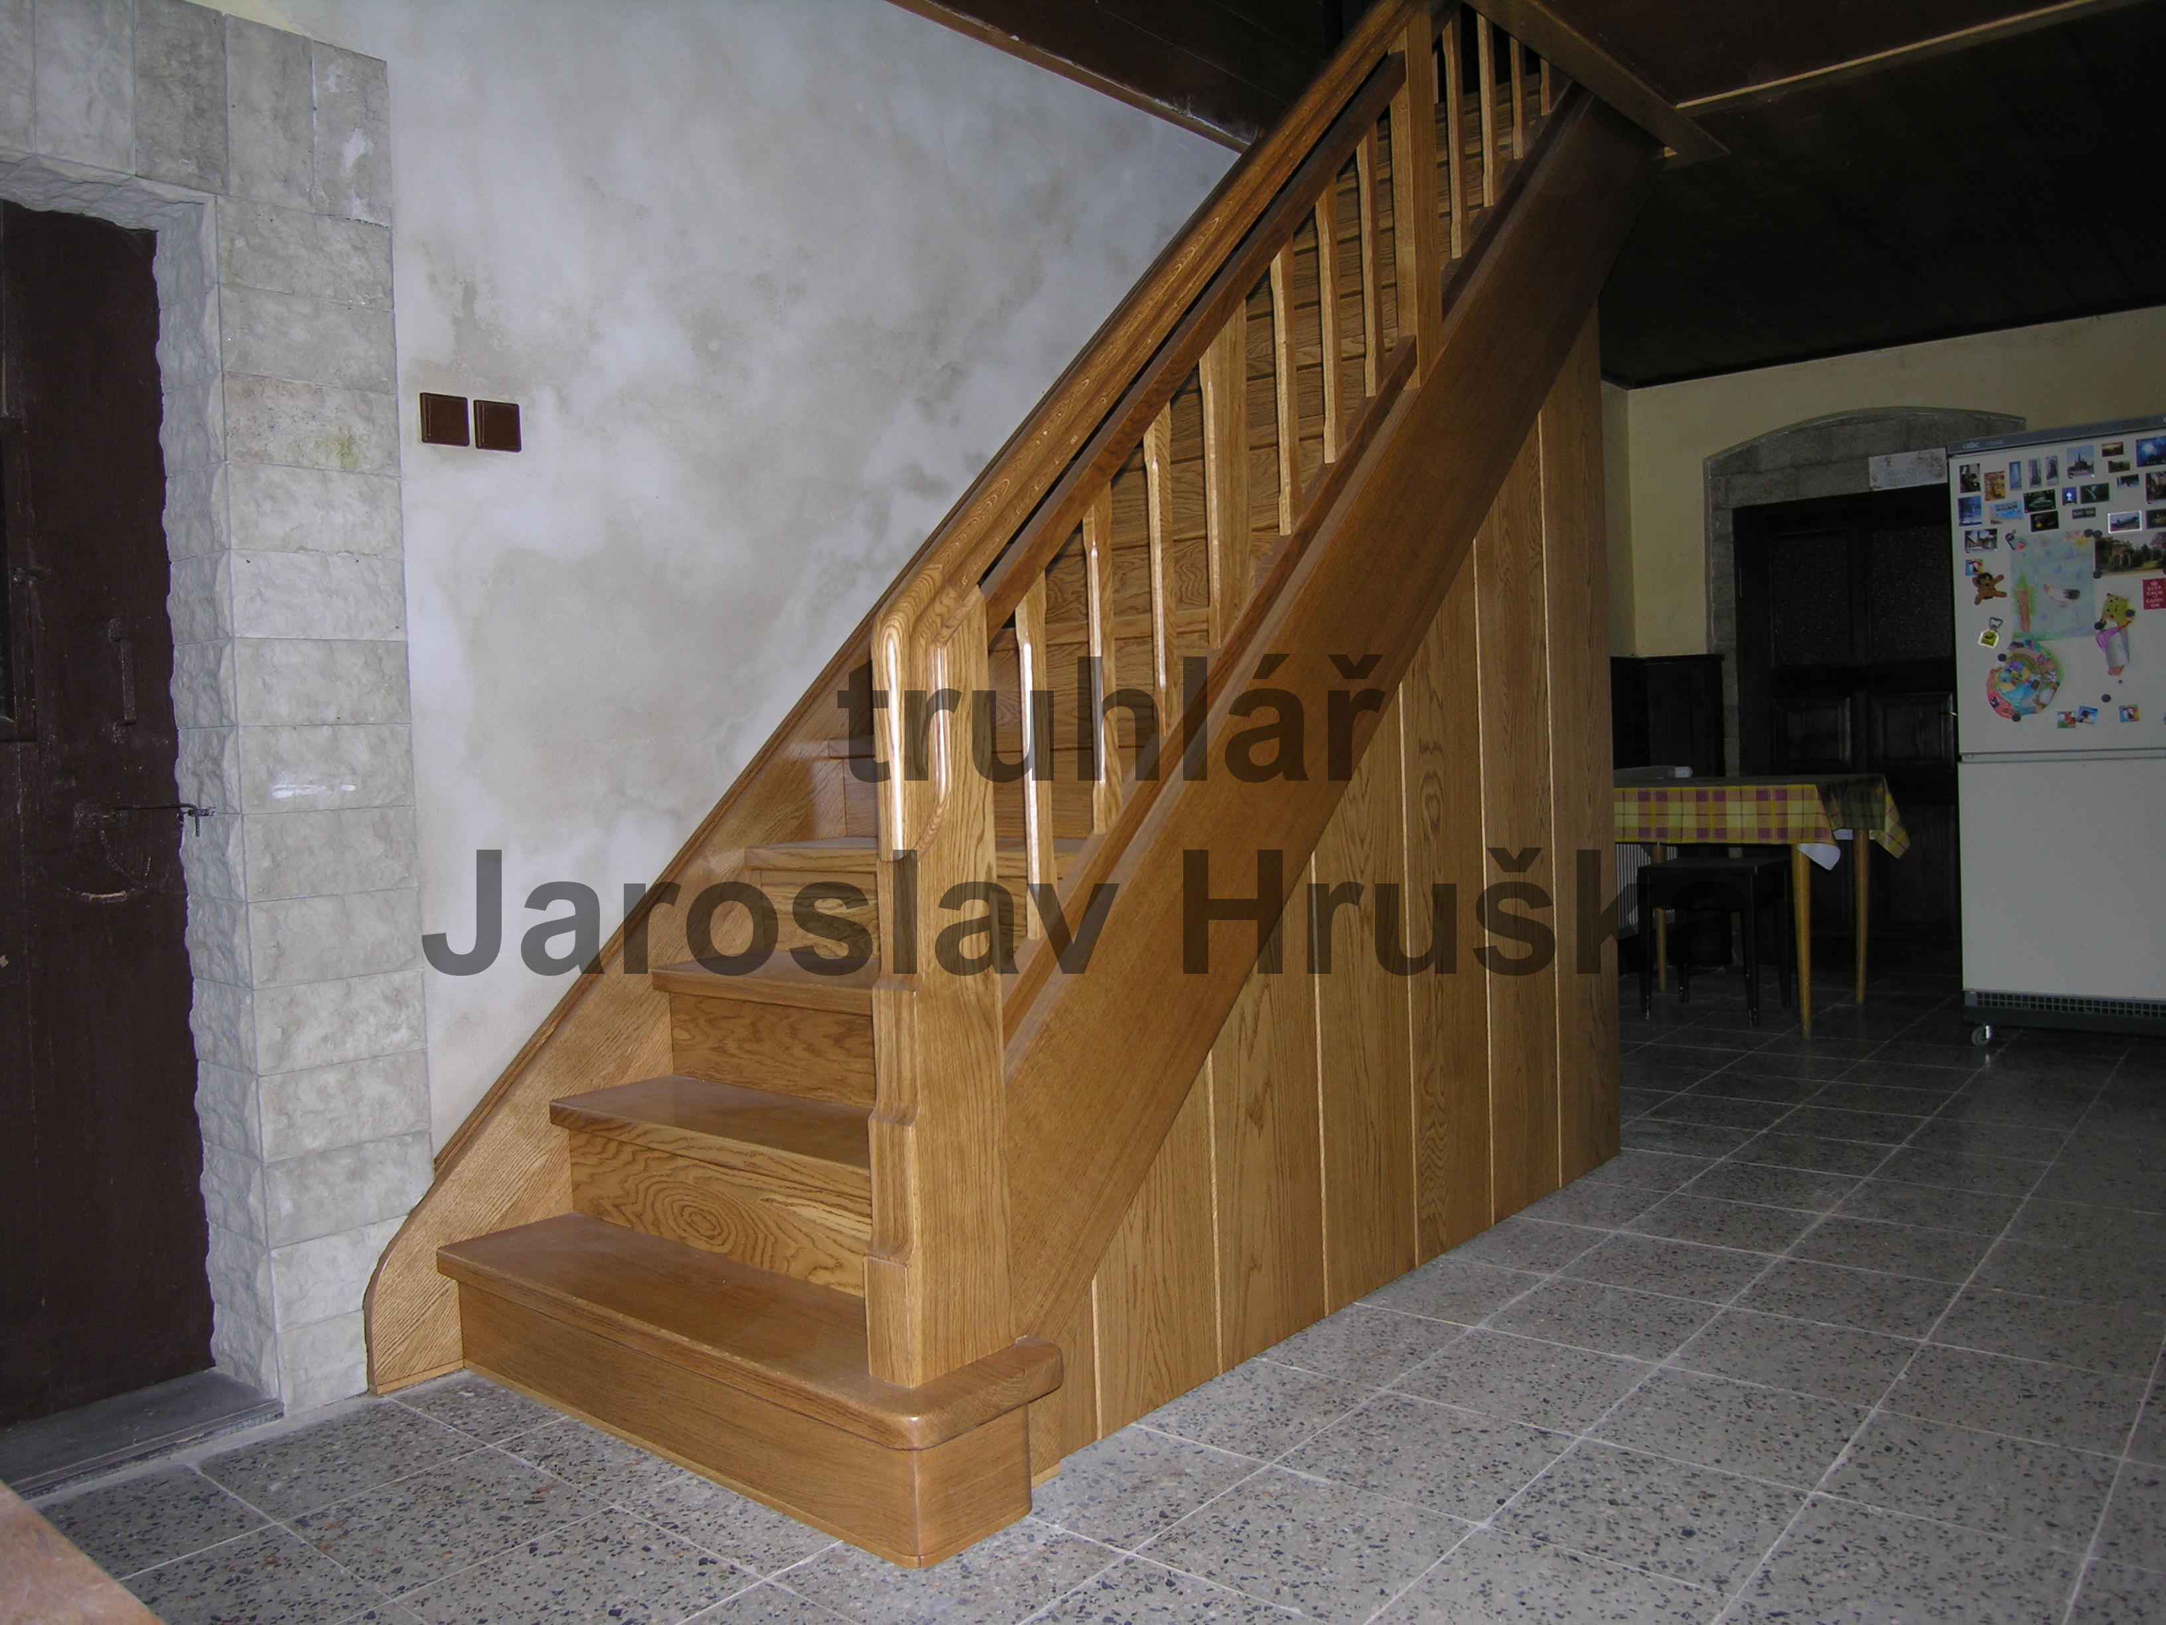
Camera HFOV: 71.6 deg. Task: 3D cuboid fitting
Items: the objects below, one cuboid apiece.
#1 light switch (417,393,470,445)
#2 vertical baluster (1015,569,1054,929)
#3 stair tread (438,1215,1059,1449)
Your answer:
[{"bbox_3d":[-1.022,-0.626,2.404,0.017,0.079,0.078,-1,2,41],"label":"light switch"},{"bbox_3d":[-0.062,-0.076,2.009,0.024,0.483,0.041,-1,2,41],"label":"vertical baluster"},{"bbox_3d":[-0.517,0.697,2.106,1.080,0.042,0.258,-1,2,39],"label":"stair tread"}]

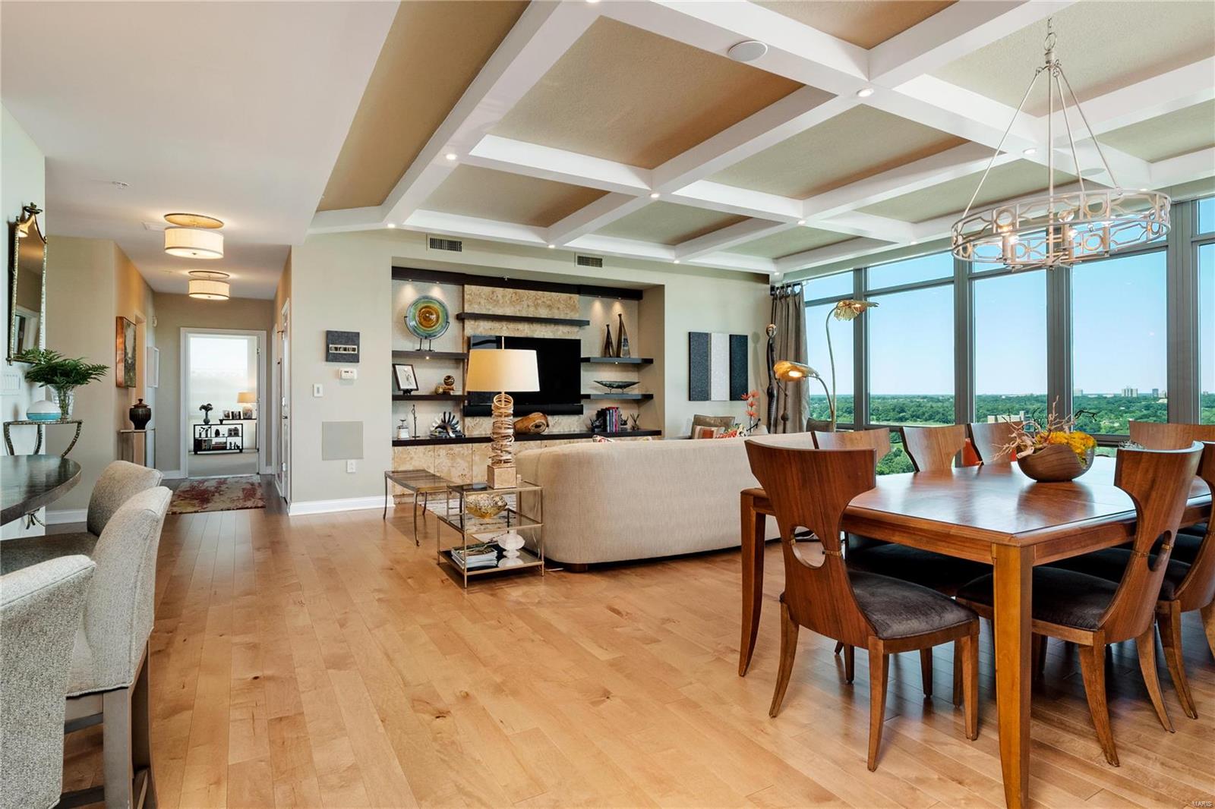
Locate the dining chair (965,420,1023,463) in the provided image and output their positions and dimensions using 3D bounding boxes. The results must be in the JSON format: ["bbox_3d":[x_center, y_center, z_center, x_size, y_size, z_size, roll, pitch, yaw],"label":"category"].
[{"bbox_3d":[2.442,0.617,3.417,0.540,1.010,0.660,0,1,-29],"label":"dining chair"}]

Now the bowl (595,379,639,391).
[{"bbox_3d":[0.135,-0.233,8.269,0.730,0.180,0.150,0,1,-29],"label":"bowl"}]

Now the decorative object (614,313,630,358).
[{"bbox_3d":[0.211,-0.926,8.180,0.190,0.625,0.130,0,1,-30],"label":"decorative object"}]

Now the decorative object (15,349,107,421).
[{"bbox_3d":[-4.607,-0.177,5.150,0.540,0.580,0.540,0,1,-30],"label":"decorative object"}]

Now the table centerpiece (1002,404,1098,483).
[{"bbox_3d":[2.006,0.171,2.773,0.321,0.352,0.382,-1,1,-29],"label":"table centerpiece"}]

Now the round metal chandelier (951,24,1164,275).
[{"bbox_3d":[2.087,-1.236,2.862,0.810,1.203,0.810,0,1,-30],"label":"round metal chandelier"}]

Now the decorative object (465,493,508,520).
[{"bbox_3d":[-0.805,0.683,4.087,0.281,0.171,0.281,0,1,0],"label":"decorative object"}]

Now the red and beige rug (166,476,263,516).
[{"bbox_3d":[-4.678,1.054,7.325,0.916,0.016,2.773,0,1,-29],"label":"red and beige rug"}]

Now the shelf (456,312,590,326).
[{"bbox_3d":[-1.012,-1.041,7.537,1.657,0.058,0.241,-1,1,-29],"label":"shelf"}]

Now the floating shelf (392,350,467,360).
[{"bbox_3d":[-2.113,-0.558,7.031,0.882,0.068,0.385,0,1,-29],"label":"floating shelf"}]

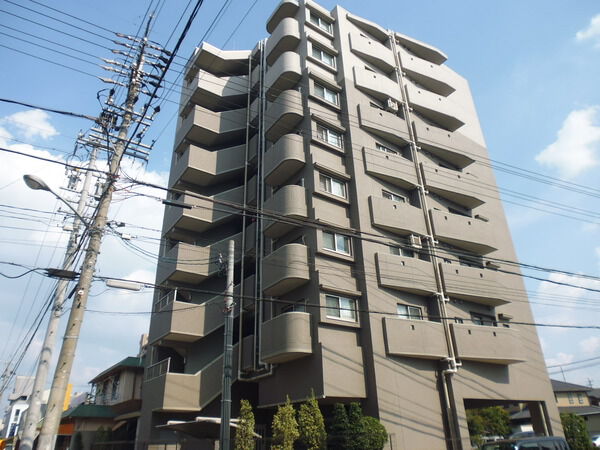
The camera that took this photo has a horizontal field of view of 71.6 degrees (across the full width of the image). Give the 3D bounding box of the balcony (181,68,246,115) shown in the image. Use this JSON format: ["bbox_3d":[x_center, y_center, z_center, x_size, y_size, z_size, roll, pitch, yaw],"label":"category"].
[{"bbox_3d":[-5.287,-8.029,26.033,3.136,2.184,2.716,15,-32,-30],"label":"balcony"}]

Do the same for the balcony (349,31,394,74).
[{"bbox_3d":[4.365,-10.286,24.682,3.192,1.372,0.602,15,-32,-30],"label":"balcony"}]

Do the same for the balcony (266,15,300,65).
[{"bbox_3d":[-0.944,-10.568,23.829,1.041,1.400,2.296,15,-32,-30],"label":"balcony"}]

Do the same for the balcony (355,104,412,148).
[{"bbox_3d":[4.514,-5.299,22.139,3.192,1.372,0.602,15,-32,-30],"label":"balcony"}]

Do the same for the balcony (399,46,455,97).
[{"bbox_3d":[7.990,-9.611,26.219,4.277,1.372,0.910,15,-32,-30],"label":"balcony"}]

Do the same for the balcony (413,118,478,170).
[{"bbox_3d":[8.139,-4.624,23.676,4.277,1.372,0.910,15,-32,-30],"label":"balcony"}]

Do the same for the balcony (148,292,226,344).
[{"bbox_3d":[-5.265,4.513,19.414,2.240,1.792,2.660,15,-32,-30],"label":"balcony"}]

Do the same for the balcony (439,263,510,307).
[{"bbox_3d":[8.341,2.881,20.009,4.273,1.400,0.979,13,-31,-27],"label":"balcony"}]

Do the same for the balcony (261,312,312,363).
[{"bbox_3d":[-0.599,4.424,16.273,1.008,1.400,2.422,15,-32,-30],"label":"balcony"}]

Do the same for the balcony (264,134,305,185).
[{"bbox_3d":[-0.716,-3.074,20.040,1.041,1.400,2.296,15,-32,-30],"label":"balcony"}]

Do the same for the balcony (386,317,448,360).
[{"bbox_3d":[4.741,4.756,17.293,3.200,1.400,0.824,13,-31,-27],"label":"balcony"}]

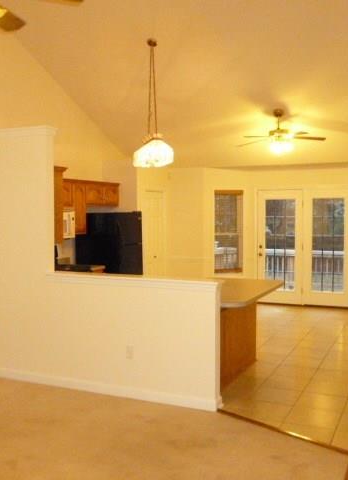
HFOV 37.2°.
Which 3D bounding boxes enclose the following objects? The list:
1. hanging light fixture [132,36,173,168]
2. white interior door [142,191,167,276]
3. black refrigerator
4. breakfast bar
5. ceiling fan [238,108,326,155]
[{"bbox_3d":[-0.259,-1.670,6.378,0.500,1.540,0.500,0,3,0],"label":"hanging light fixture"},{"bbox_3d":[-0.336,0.158,9.046,0.070,2.060,0.840,1,3,25],"label":"white interior door"},{"bbox_3d":[-0.981,0.407,8.069,0.740,1.670,0.800,1,3,25],"label":"black refrigerator"},{"bbox_3d":[0.492,0.934,5.151,0.880,0.915,1.460,1,3,25],"label":"breakfast bar"},{"bbox_3d":[1.466,-1.496,7.215,1.300,0.620,1.300,1,3,25],"label":"ceiling fan"}]

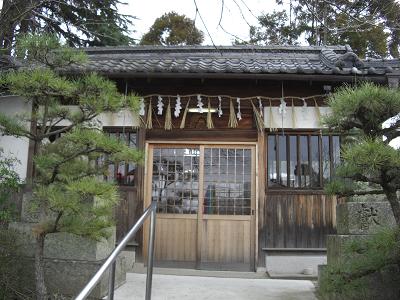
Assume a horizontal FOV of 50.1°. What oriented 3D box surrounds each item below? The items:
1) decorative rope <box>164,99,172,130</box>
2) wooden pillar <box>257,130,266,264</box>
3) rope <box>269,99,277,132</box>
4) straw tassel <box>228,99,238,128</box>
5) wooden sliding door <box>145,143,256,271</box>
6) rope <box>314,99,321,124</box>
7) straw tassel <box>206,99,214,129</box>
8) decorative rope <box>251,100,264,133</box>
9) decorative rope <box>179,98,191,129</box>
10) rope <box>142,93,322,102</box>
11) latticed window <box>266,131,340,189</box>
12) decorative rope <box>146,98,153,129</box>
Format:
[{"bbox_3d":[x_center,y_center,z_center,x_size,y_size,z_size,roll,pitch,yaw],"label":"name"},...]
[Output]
[{"bbox_3d":[-0.452,-0.510,6.139,0.115,0.460,0.090,1,-3,3],"label":"decorative rope"},{"bbox_3d":[0.922,0.746,6.410,0.134,2.065,0.130,1,-8,2],"label":"wooden pillar"},{"bbox_3d":[1.037,-0.490,6.072,0.114,0.483,0.090,1,-3,3],"label":"rope"},{"bbox_3d":[0.498,-0.543,6.359,0.148,0.456,0.090,1,-8,2],"label":"straw tassel"},{"bbox_3d":[0.012,0.850,6.400,1.670,1.900,0.100,1,-3,3],"label":"wooden sliding door"},{"bbox_3d":[1.662,-0.523,6.047,0.099,0.410,0.090,1,-3,3],"label":"rope"},{"bbox_3d":[0.150,-0.526,6.113,0.114,0.436,0.090,1,-3,3],"label":"straw tassel"},{"bbox_3d":[0.856,-0.485,6.337,0.199,0.507,0.100,1,-8,2],"label":"decorative rope"},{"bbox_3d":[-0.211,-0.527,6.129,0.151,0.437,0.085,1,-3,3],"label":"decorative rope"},{"bbox_3d":[0.486,-0.785,6.394,2.806,0.138,0.080,1,-8,2],"label":"rope"},{"bbox_3d":[1.564,0.162,6.460,1.124,0.860,0.080,1,-8,2],"label":"latticed window"},{"bbox_3d":[-0.719,-0.518,6.151,0.095,0.446,0.090,1,-3,3],"label":"decorative rope"}]

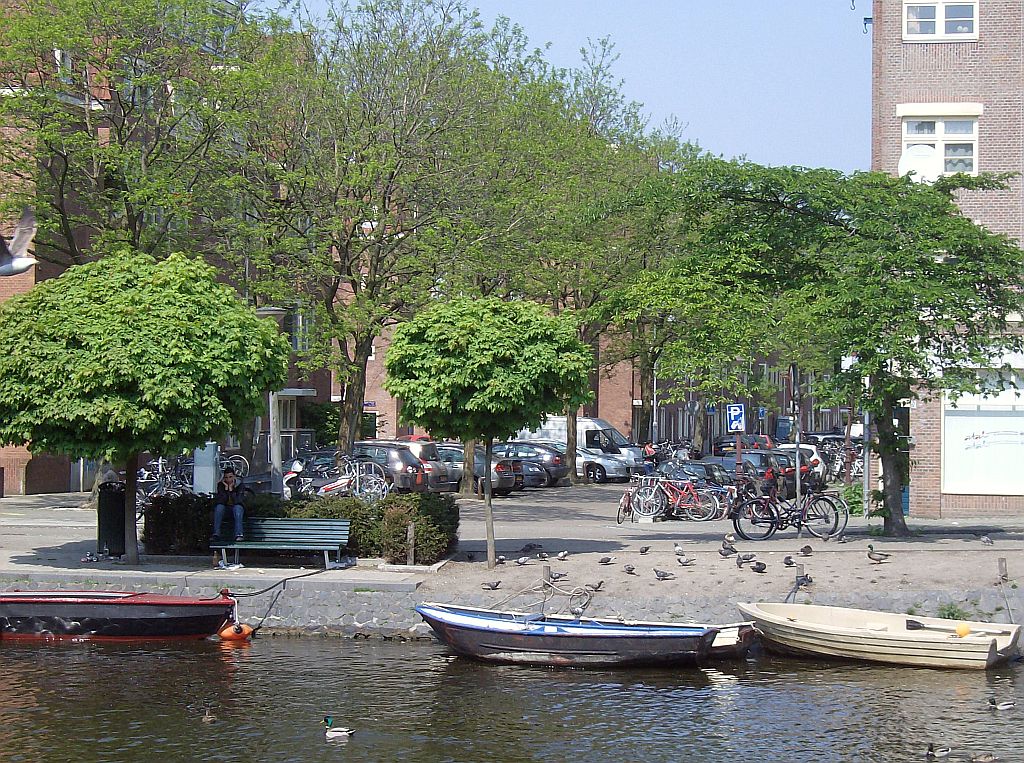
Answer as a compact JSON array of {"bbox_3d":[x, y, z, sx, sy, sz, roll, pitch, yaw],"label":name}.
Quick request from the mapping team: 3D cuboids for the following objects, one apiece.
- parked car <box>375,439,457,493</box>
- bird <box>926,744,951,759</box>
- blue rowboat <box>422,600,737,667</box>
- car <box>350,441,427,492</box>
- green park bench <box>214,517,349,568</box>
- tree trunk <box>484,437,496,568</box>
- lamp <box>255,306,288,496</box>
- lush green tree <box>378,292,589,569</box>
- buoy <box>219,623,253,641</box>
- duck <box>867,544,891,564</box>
[{"bbox_3d":[-3.711,2.575,76.000,4.300,1.500,1.750,0,-1,28],"label":"parked car"},{"bbox_3d":[4.131,3.589,24.300,0.340,0.170,0.160,1,-1,-45],"label":"bird"},{"bbox_3d":[0.751,3.372,33.297,4.300,0.660,1.550,0,-1,22],"label":"blue rowboat"},{"bbox_3d":[-4.506,2.447,70.000,4.300,1.520,1.760,0,-1,31],"label":"car"},{"bbox_3d":[-3.534,2.473,38.300,2.000,0.770,0.620,0,-1,11],"label":"green park bench"},{"bbox_3d":[-0.321,1.809,37.500,0.140,1.980,0.140,1,-1,0],"label":"tree trunk"},{"bbox_3d":[-4.601,0.657,48.500,0.620,4.200,0.620,1,-1,0],"label":"lamp"},{"bbox_3d":[-0.366,0.747,37.500,3.100,4.000,3.100,1,-1,0],"label":"lush green tree"},{"bbox_3d":[-3.844,3.502,35.000,0.500,0.270,0.420,0,-1,0],"label":"buoy"},{"bbox_3d":[5.742,2.710,39.300,0.400,0.310,0.170,1,-1,-5],"label":"duck"}]

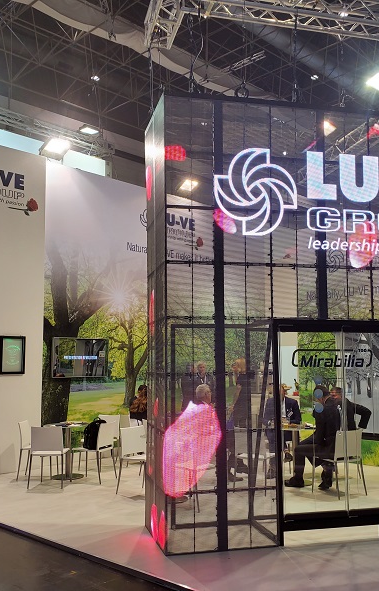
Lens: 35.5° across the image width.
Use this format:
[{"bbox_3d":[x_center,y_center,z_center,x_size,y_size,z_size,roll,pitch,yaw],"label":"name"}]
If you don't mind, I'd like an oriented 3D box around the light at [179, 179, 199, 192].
[{"bbox_3d":[0.000,-2.120,11.466,0.310,0.180,0.250,5,-8,-44],"label":"light"}]

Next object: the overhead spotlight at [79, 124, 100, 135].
[{"bbox_3d":[-1.869,-3.116,11.103,0.260,0.100,0.330,-5,-7,41],"label":"overhead spotlight"}]

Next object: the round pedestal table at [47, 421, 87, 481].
[{"bbox_3d":[-1.709,2.201,8.410,0.690,0.730,0.690,0,-6,0],"label":"round pedestal table"}]

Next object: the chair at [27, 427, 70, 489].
[{"bbox_3d":[-1.802,2.092,7.756,0.450,0.775,0.470,-1,-6,4],"label":"chair"}]

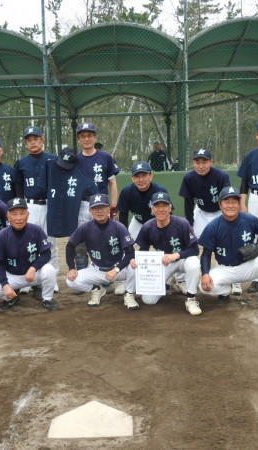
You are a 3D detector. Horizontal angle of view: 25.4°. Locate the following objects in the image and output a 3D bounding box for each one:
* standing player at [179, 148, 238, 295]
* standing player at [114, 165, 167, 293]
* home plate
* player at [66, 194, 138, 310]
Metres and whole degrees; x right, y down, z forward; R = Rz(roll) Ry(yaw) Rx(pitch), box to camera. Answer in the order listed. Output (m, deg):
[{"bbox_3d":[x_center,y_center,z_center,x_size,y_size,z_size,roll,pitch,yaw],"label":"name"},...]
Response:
[{"bbox_3d":[0.804,-0.030,5.788,0.600,1.454,0.580,-1,7,5],"label":"standing player"},{"bbox_3d":[0.148,0.042,5.845,0.600,1.336,0.700,-2,7,1],"label":"standing player"},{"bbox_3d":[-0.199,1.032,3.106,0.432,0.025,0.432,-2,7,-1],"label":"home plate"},{"bbox_3d":[-0.260,0.224,5.492,0.660,1.074,0.690,-1,6,3],"label":"player"}]

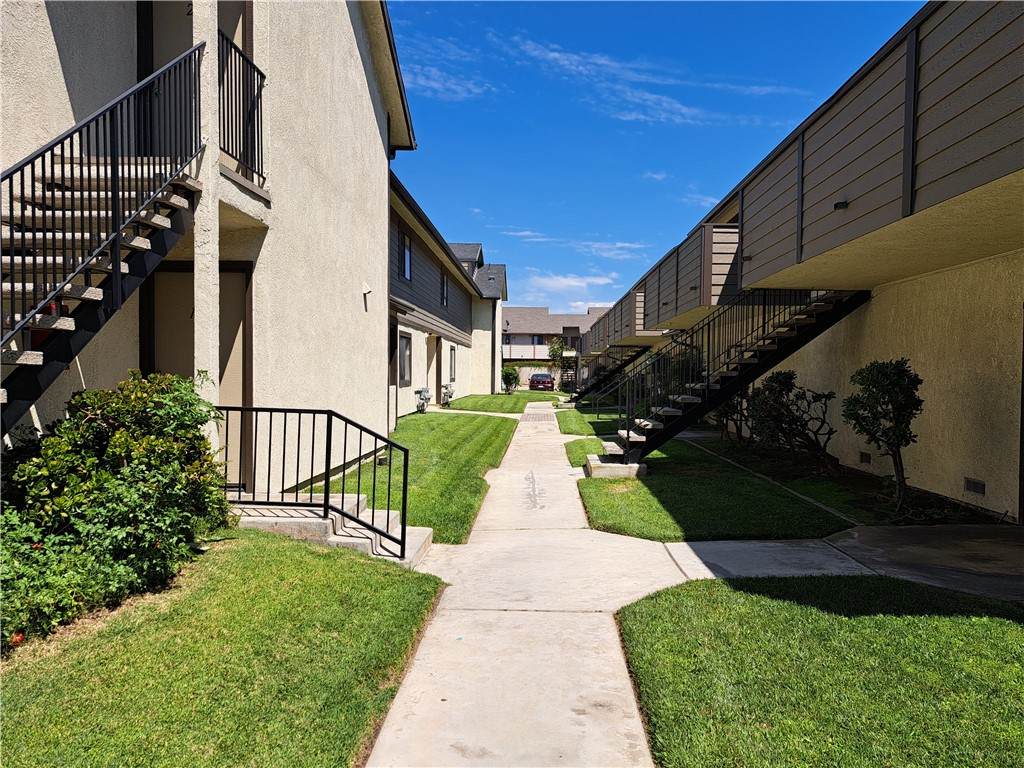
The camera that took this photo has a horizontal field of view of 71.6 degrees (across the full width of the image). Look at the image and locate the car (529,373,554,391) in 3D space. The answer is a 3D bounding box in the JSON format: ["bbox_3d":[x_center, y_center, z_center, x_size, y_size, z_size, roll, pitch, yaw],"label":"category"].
[{"bbox_3d":[2.353,-0.024,55.612,1.850,1.440,4.700,0,1,2],"label":"car"}]

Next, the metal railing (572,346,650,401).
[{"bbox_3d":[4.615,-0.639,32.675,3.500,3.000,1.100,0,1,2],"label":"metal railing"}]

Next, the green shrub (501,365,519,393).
[{"bbox_3d":[-0.090,-0.261,39.487,1.000,1.580,1.000,0,1,2],"label":"green shrub"}]

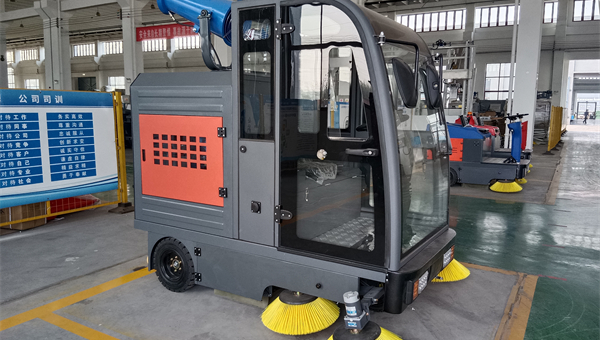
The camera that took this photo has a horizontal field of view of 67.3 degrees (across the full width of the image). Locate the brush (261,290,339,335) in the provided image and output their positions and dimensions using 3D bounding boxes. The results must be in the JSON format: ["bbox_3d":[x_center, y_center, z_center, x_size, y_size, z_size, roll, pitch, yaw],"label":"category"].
[{"bbox_3d":[0.005,0.895,2.969,0.528,0.156,0.528,1,8,0],"label":"brush"}]

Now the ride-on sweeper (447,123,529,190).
[{"bbox_3d":[3.330,-0.384,8.454,1.694,1.301,1.260,5,9,28],"label":"ride-on sweeper"}]

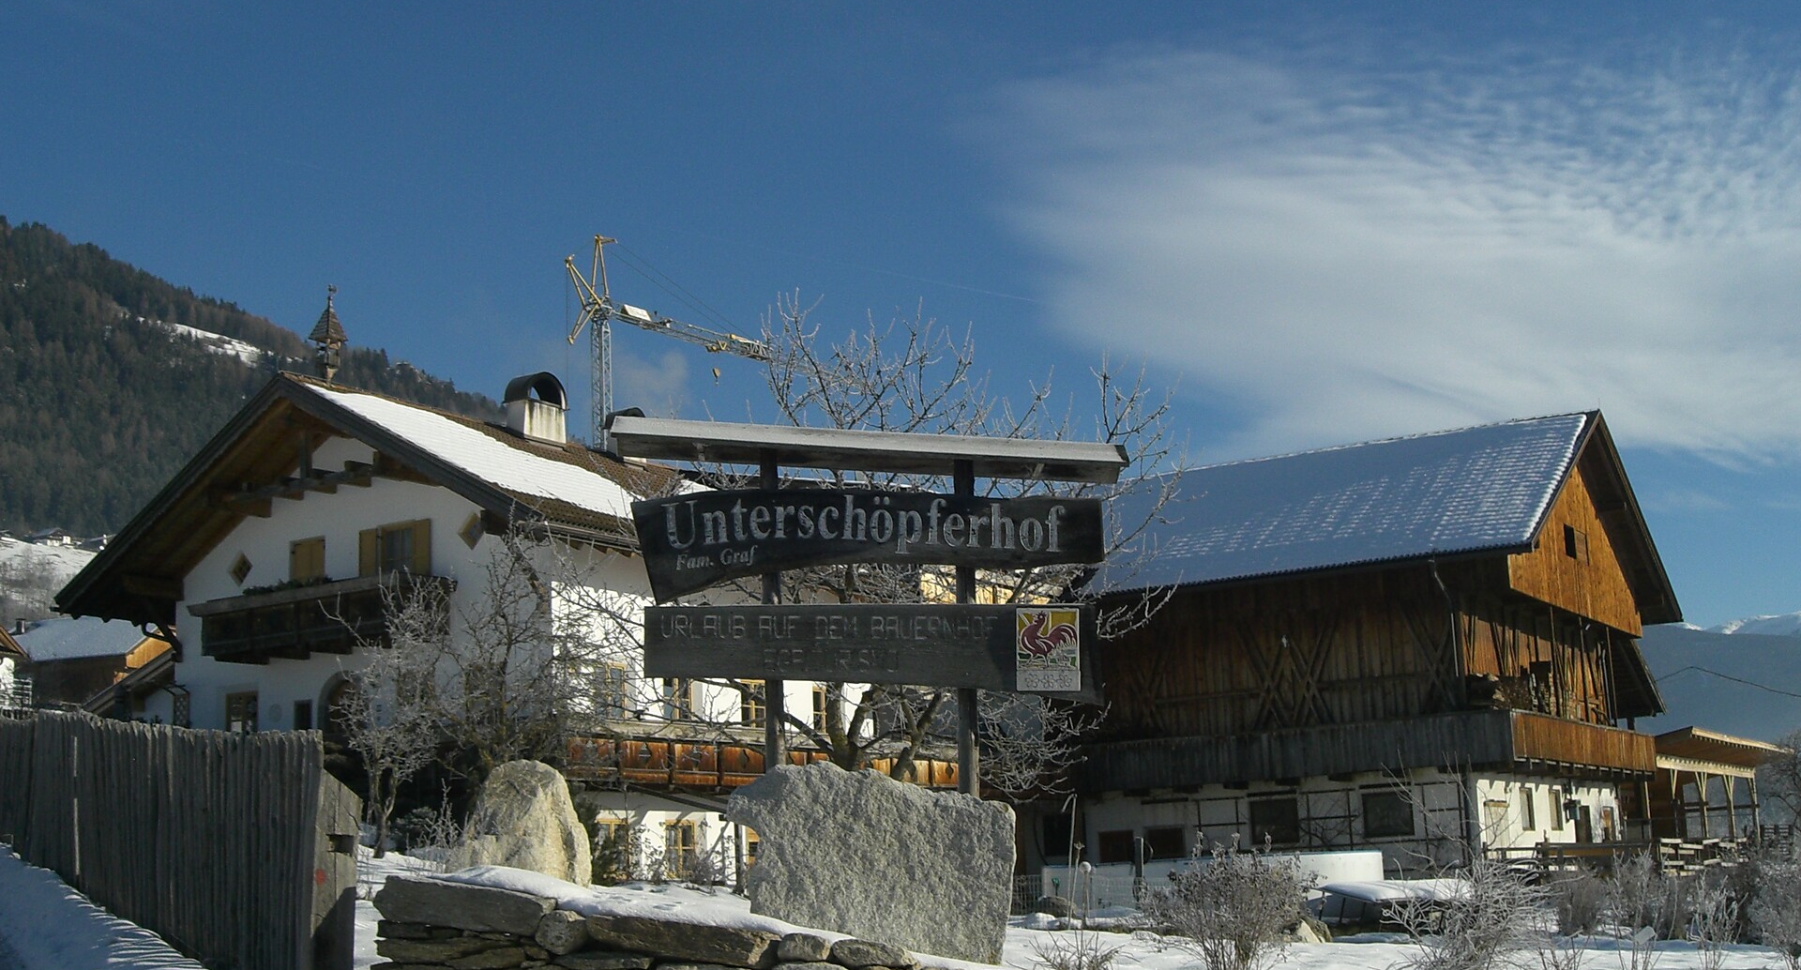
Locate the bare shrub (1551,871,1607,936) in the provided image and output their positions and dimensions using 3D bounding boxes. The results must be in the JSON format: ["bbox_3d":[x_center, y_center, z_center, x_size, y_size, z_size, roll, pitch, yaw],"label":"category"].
[{"bbox_3d":[6.696,4.143,19.500,0.538,0.659,0.550,-6,-12,18],"label":"bare shrub"}]

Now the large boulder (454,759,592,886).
[{"bbox_3d":[-2.713,2.431,14.200,0.961,0.920,0.800,0,-12,-11],"label":"large boulder"}]

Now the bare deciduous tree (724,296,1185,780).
[{"bbox_3d":[0.548,1.124,20.000,4.529,6.017,4.400,-3,-11,1],"label":"bare deciduous tree"}]

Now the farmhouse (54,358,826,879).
[{"bbox_3d":[-8.887,3.775,44.121,13.811,10.851,12.726,-9,-13,31],"label":"farmhouse"}]

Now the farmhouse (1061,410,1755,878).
[{"bbox_3d":[13.771,5.048,56.627,13.596,12.522,18.911,-9,-13,31],"label":"farmhouse"}]

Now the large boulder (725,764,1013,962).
[{"bbox_3d":[-0.193,2.355,12.300,1.741,1.222,0.800,-2,-11,-1],"label":"large boulder"}]

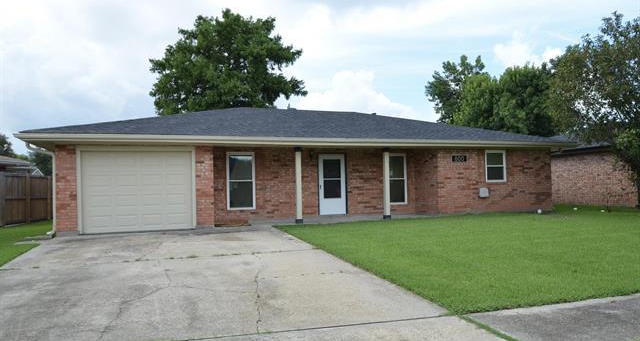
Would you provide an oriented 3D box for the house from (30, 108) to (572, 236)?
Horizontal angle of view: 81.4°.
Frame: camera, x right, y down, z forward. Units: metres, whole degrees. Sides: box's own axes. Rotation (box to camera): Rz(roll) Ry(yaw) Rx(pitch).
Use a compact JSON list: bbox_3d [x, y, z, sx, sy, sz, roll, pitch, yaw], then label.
[{"bbox_3d":[-0.666,-0.459,16.534,16.750,4.440,11.700,0,-1,-16],"label":"house"}]

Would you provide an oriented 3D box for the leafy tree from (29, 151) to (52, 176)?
[{"bbox_3d":[-31.166,0.169,41.968,3.800,4.630,3.800,0,-1,-37],"label":"leafy tree"}]

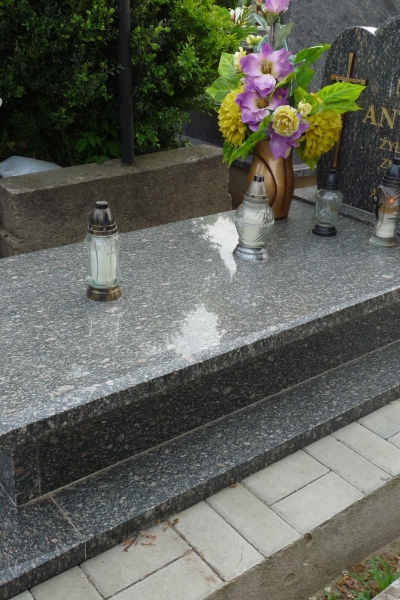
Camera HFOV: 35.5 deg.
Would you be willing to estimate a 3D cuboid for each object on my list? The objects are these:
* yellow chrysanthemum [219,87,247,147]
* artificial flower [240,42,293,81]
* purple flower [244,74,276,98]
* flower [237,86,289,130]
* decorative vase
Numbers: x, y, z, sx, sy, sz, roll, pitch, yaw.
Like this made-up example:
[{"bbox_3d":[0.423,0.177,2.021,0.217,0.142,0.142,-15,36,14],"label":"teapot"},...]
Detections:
[{"bbox_3d":[0.121,-0.662,2.250,0.100,0.205,0.140,-13,28,-29],"label":"yellow chrysanthemum"},{"bbox_3d":[0.214,-0.765,2.010,0.175,0.140,0.090,4,13,5],"label":"artificial flower"},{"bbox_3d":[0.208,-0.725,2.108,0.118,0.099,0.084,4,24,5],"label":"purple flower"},{"bbox_3d":[0.206,-0.630,2.054,0.175,0.150,0.090,4,13,4],"label":"flower"},{"bbox_3d":[0.265,-0.437,2.237,0.165,0.275,0.168,2,25,-1],"label":"decorative vase"}]

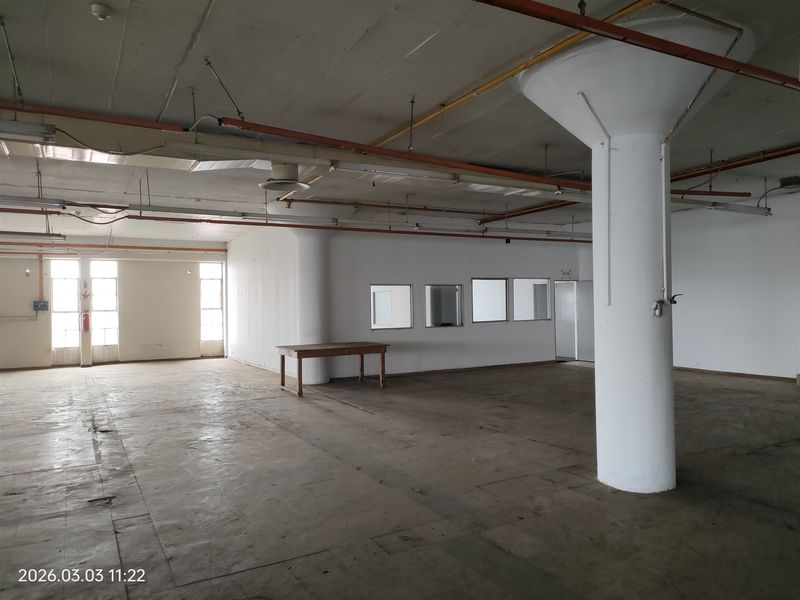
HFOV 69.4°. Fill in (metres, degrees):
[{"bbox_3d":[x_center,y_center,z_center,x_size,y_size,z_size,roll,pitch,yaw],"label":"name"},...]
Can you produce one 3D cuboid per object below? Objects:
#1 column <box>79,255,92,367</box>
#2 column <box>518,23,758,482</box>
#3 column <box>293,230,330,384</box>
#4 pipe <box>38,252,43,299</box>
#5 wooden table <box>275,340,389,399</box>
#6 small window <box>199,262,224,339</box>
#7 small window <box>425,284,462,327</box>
[{"bbox_3d":[-8.288,0.283,15.254,0.260,2.980,0.270,-1,0,-30],"label":"column"},{"bbox_3d":[2.005,-0.228,4.978,1.860,3.570,1.860,-1,0,-30],"label":"column"},{"bbox_3d":[-1.741,0.168,11.604,0.660,2.960,0.660,-1,0,0],"label":"column"},{"bbox_3d":[-9.174,-0.604,14.788,0.090,1.170,0.090,-1,0,-30],"label":"pipe"},{"bbox_3d":[-1.216,1.245,10.602,1.820,0.780,1.090,-1,0,-30],"label":"wooden table"},{"bbox_3d":[-5.564,0.055,17.075,0.670,2.280,0.120,-1,0,-30],"label":"small window"},{"bbox_3d":[1.002,0.138,13.091,1.040,0.980,0.120,-1,0,-30],"label":"small window"}]

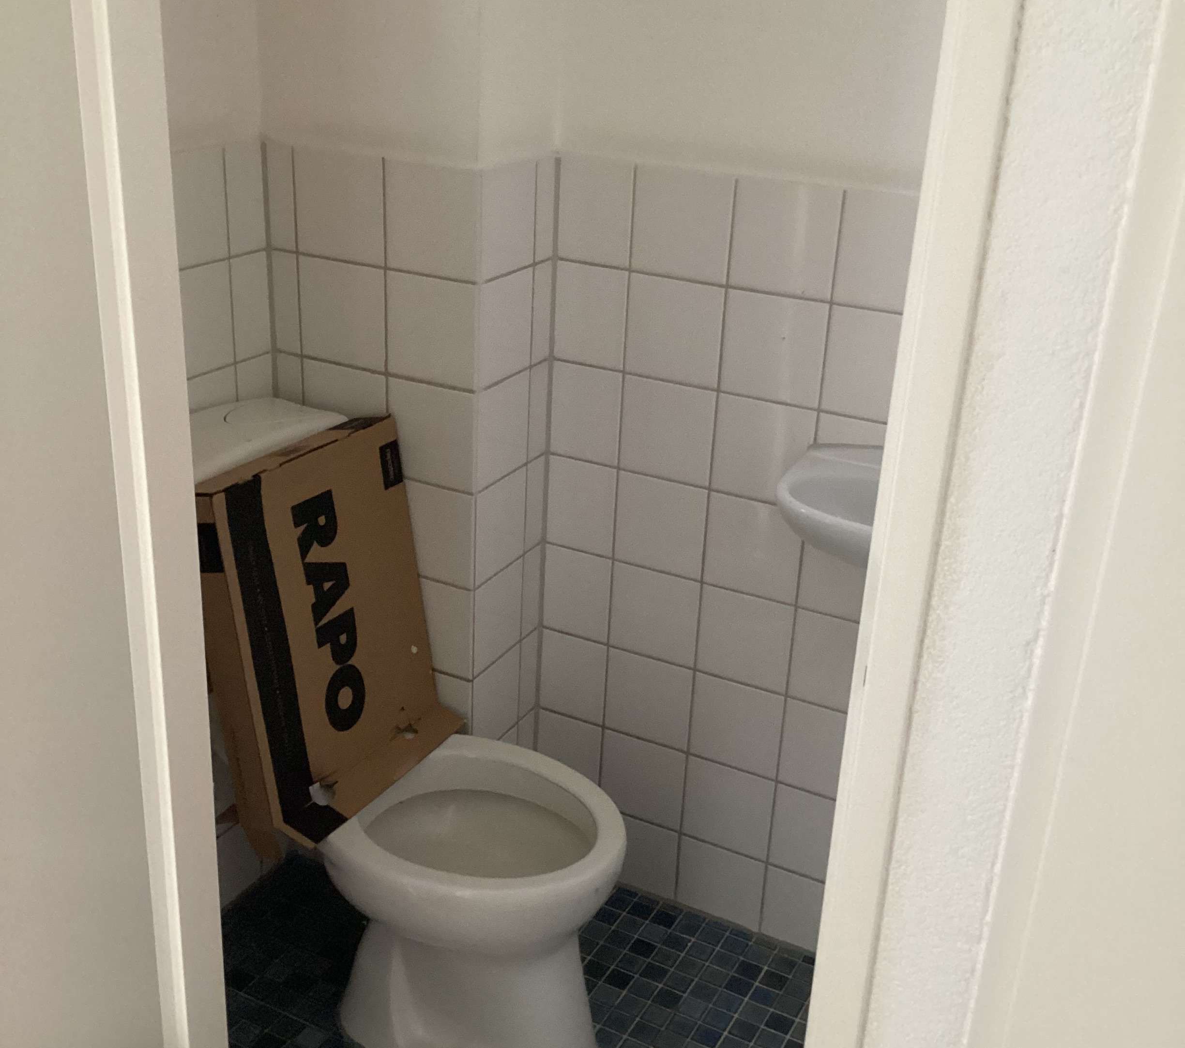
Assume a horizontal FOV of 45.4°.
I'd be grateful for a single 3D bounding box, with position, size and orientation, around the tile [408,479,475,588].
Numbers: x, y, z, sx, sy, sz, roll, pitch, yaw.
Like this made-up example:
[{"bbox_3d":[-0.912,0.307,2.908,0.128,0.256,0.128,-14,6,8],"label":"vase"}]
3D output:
[{"bbox_3d":[-0.237,0.010,2.094,0.148,0.149,0.010,14,25,24],"label":"tile"}]

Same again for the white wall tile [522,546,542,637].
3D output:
[{"bbox_3d":[-0.100,0.108,2.275,0.010,0.149,0.057,14,25,24],"label":"white wall tile"}]

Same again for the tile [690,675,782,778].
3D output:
[{"bbox_3d":[0.226,0.315,2.213,0.148,0.149,0.009,14,26,24],"label":"tile"}]

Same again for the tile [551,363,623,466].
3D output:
[{"bbox_3d":[-0.009,-0.168,2.150,0.119,0.149,0.009,14,26,24],"label":"tile"}]

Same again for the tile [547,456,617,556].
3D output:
[{"bbox_3d":[-0.015,-0.029,2.217,0.118,0.149,0.010,14,25,24],"label":"tile"}]

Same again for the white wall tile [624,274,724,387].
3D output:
[{"bbox_3d":[0.121,-0.279,2.042,0.149,0.149,0.010,14,25,24],"label":"white wall tile"}]

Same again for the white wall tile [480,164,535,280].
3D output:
[{"bbox_3d":[-0.119,-0.417,1.947,0.010,0.149,0.147,14,25,24],"label":"white wall tile"}]

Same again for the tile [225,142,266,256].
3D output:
[{"bbox_3d":[-0.490,-0.456,1.988,0.010,0.148,0.078,14,25,24],"label":"tile"}]

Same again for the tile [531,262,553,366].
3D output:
[{"bbox_3d":[-0.080,-0.311,2.088,0.009,0.149,0.050,14,26,24],"label":"tile"}]

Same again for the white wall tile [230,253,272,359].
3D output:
[{"bbox_3d":[-0.497,-0.315,2.048,0.009,0.149,0.079,14,26,24],"label":"white wall tile"}]

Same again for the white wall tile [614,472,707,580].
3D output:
[{"bbox_3d":[0.106,0.002,2.151,0.148,0.148,0.010,14,25,24],"label":"white wall tile"}]

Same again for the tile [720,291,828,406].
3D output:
[{"bbox_3d":[0.256,-0.246,1.979,0.149,0.149,0.010,14,25,24],"label":"tile"}]

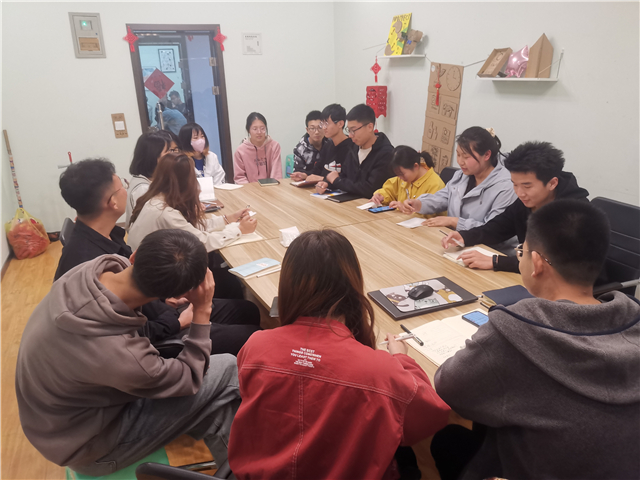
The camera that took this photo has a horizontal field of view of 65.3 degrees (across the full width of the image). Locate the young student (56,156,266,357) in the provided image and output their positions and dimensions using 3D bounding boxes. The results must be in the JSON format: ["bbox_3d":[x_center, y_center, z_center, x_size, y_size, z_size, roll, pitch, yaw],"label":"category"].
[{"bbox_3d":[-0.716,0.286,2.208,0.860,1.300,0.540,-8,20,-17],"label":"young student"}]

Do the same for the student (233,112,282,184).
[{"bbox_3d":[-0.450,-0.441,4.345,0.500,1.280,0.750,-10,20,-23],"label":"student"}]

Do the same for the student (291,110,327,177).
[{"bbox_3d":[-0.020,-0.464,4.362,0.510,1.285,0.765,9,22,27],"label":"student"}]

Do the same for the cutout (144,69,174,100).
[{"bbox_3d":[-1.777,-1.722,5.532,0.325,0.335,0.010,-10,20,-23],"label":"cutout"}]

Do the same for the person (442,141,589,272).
[{"bbox_3d":[1.030,0.173,2.406,0.830,1.300,0.580,-11,22,-23],"label":"person"}]

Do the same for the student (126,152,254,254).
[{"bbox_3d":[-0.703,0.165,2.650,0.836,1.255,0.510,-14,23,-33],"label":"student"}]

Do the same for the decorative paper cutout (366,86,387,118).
[{"bbox_3d":[0.547,-1.331,4.883,0.143,0.306,0.143,14,24,38],"label":"decorative paper cutout"}]

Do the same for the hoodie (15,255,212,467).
[{"bbox_3d":[-0.670,0.369,1.550,0.570,0.630,0.500,-16,23,-34],"label":"hoodie"}]

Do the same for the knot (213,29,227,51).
[{"bbox_3d":[-1.122,-2.252,5.605,0.160,0.235,0.020,-10,20,-23],"label":"knot"}]

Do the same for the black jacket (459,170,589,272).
[{"bbox_3d":[0.997,-0.018,2.410,0.580,0.620,0.540,-10,20,-23],"label":"black jacket"}]

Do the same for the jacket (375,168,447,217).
[{"bbox_3d":[0.631,-0.242,3.355,0.479,0.510,0.469,-14,23,-32],"label":"jacket"}]

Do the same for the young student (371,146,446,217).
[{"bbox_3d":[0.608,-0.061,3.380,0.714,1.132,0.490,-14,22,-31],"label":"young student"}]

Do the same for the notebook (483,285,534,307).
[{"bbox_3d":[0.743,0.238,1.889,0.178,0.026,0.224,-5,19,-9],"label":"notebook"}]

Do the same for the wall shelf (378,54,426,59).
[{"bbox_3d":[0.738,-1.678,4.572,0.156,0.024,0.571,-10,21,-23],"label":"wall shelf"}]

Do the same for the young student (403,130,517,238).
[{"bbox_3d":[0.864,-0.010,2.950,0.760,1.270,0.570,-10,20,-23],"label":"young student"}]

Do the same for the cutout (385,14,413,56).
[{"bbox_3d":[0.759,-1.954,4.760,0.020,0.380,0.300,3,15,-27],"label":"cutout"}]

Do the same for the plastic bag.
[{"bbox_3d":[-2.775,-0.067,4.736,0.326,0.439,0.296,-15,23,-33],"label":"plastic bag"}]

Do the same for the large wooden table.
[{"bbox_3d":[0.036,0.306,2.921,1.200,0.750,2.970,-10,20,-23],"label":"large wooden table"}]

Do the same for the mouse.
[{"bbox_3d":[0.387,0.193,1.918,0.105,0.038,0.066,-12,21,-26],"label":"mouse"}]

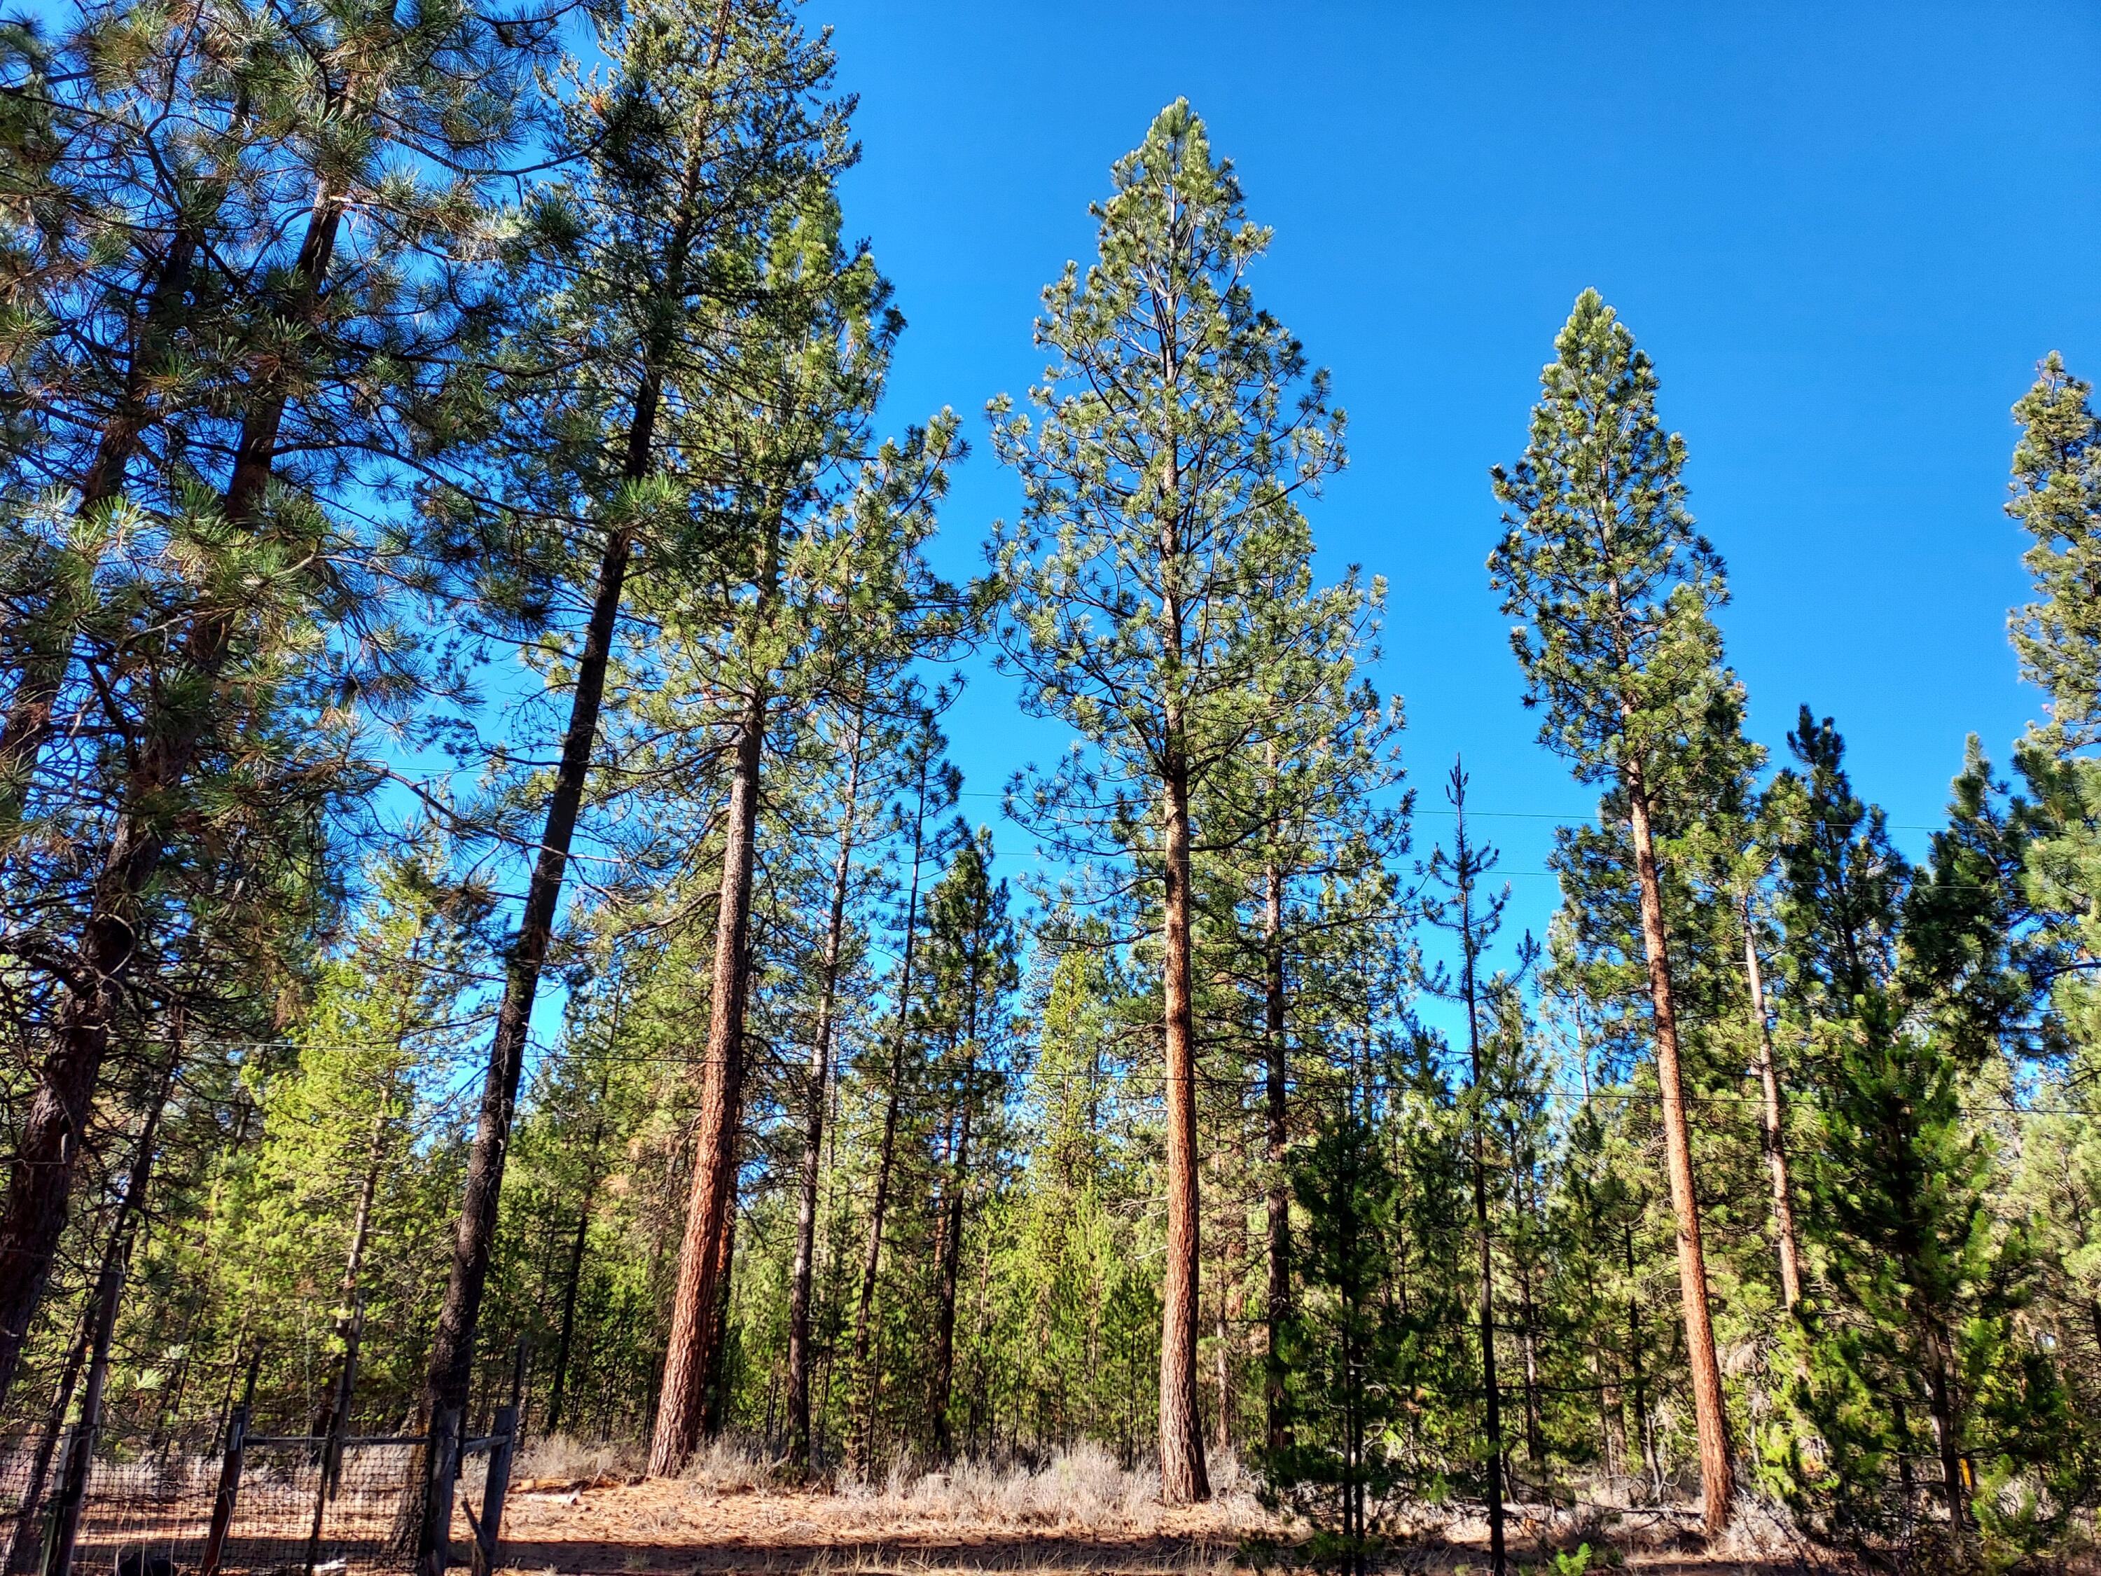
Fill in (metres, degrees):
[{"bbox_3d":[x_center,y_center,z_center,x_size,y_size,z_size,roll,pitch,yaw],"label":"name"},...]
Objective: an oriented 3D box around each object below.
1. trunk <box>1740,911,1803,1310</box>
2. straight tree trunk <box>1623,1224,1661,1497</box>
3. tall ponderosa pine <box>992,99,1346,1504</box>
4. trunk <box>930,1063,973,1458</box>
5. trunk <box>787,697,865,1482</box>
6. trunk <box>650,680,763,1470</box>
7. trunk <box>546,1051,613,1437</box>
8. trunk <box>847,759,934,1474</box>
[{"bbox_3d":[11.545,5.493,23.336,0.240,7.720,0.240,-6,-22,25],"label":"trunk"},{"bbox_3d":[7.914,7.642,19.606,0.110,3.420,0.110,-6,-22,20],"label":"straight tree trunk"},{"bbox_3d":[1.764,-1.577,19.829,5.000,20.360,5.000,0,-21,5],"label":"tall ponderosa pine"},{"bbox_3d":[-1.451,7.172,22.536,0.210,5.830,0.210,4,-21,-2],"label":"trunk"},{"bbox_3d":[-3.008,3.721,20.028,0.260,10.350,0.260,5,-21,-8],"label":"trunk"},{"bbox_3d":[-4.256,3.244,18.596,0.500,10.000,0.500,6,-21,-12],"label":"trunk"},{"bbox_3d":[-7.558,7.239,23.556,0.150,5.970,0.150,8,-22,-15],"label":"trunk"},{"bbox_3d":[-2.334,4.537,22.216,0.200,10.750,0.200,5,-21,-5],"label":"trunk"}]

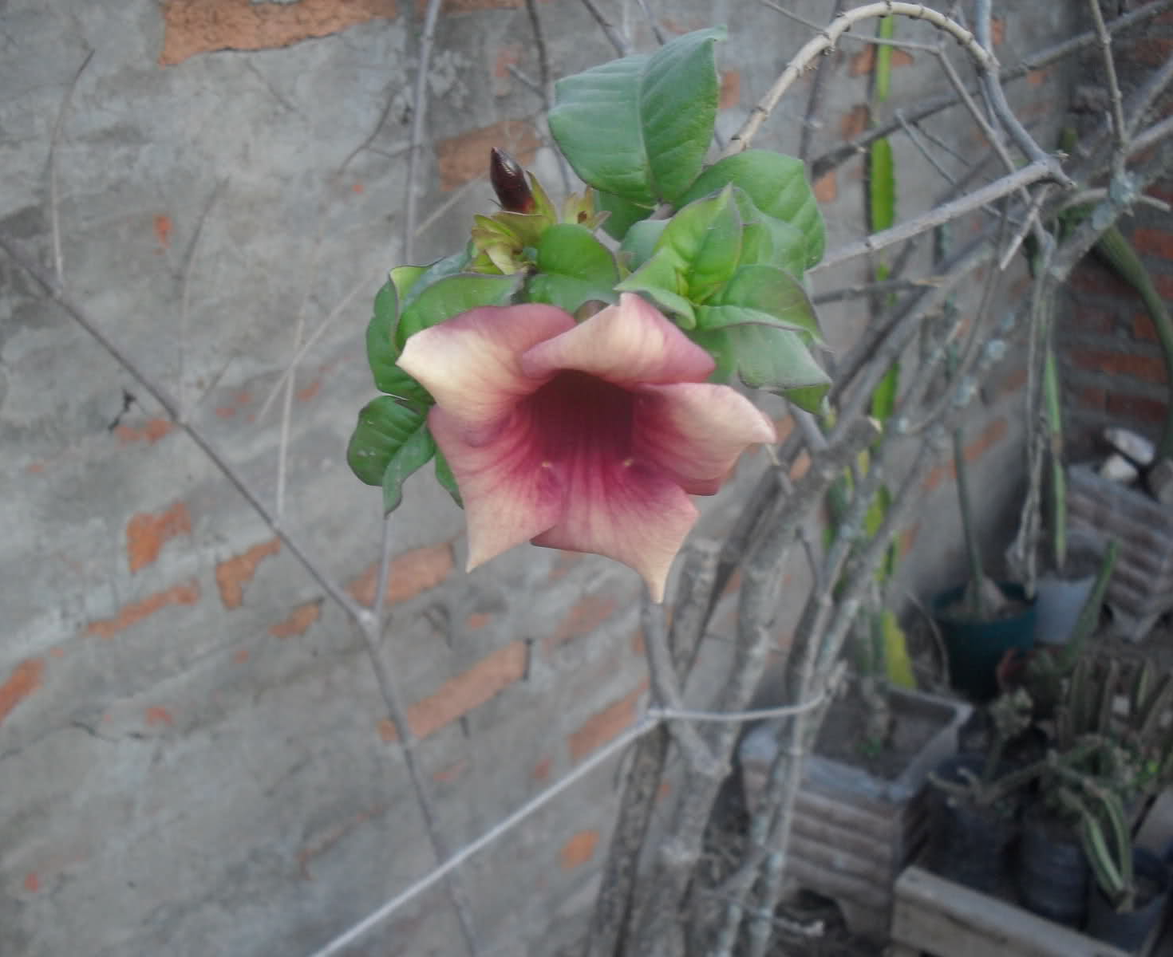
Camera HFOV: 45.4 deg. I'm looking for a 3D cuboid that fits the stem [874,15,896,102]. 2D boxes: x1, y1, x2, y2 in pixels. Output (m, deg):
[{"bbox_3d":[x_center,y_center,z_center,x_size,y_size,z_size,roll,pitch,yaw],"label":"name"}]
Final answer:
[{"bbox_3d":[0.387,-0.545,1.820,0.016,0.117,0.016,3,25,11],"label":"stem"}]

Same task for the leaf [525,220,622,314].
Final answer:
[{"bbox_3d":[-0.004,-0.054,0.360,0.025,0.024,0.024,-5,23,0],"label":"leaf"}]

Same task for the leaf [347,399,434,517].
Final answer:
[{"bbox_3d":[-0.054,-0.006,0.385,0.022,0.029,0.018,-8,22,-8],"label":"leaf"}]

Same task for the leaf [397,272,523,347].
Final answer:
[{"bbox_3d":[-0.032,-0.043,0.355,0.034,0.021,0.025,-5,23,0],"label":"leaf"}]

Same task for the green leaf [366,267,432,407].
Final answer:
[{"bbox_3d":[-0.048,-0.036,0.360,0.019,0.036,0.022,-5,23,0],"label":"green leaf"}]

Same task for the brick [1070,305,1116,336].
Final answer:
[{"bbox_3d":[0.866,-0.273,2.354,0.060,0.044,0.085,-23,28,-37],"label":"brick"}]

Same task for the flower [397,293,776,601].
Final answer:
[{"bbox_3d":[0.000,-0.010,0.345,0.089,0.077,0.060,-5,23,0],"label":"flower"}]

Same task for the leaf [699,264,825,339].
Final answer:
[{"bbox_3d":[0.043,-0.043,0.345,0.030,0.019,0.026,-5,23,0],"label":"leaf"}]

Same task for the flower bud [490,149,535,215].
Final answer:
[{"bbox_3d":[-0.020,-0.082,0.385,0.009,0.018,0.009,-25,15,2],"label":"flower bud"}]

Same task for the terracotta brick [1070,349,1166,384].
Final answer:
[{"bbox_3d":[0.980,-0.216,2.511,0.200,0.050,0.110,17,31,41],"label":"terracotta brick"}]

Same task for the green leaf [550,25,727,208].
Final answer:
[{"bbox_3d":[0.014,-0.101,0.390,0.047,0.046,0.030,-4,22,3],"label":"green leaf"}]

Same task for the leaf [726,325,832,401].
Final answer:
[{"bbox_3d":[0.052,-0.031,0.380,0.028,0.019,0.022,-2,22,8],"label":"leaf"}]

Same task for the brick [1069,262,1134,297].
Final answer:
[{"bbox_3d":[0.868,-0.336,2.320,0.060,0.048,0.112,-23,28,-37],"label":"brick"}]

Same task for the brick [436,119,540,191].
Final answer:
[{"bbox_3d":[-0.143,-0.355,1.516,0.110,0.057,0.170,17,31,41],"label":"brick"}]

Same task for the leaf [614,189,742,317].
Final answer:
[{"bbox_3d":[0.025,-0.061,0.375,0.033,0.031,0.026,-3,22,4],"label":"leaf"}]

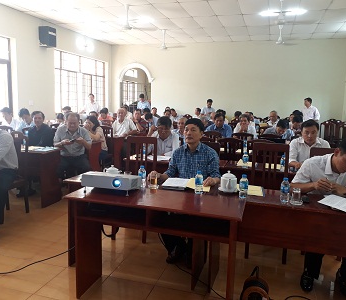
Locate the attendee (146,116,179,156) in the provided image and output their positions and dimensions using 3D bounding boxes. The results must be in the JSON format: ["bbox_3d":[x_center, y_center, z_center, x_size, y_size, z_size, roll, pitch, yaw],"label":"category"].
[{"bbox_3d":[-0.137,0.187,4.116,0.520,1.250,0.700,4,9,17],"label":"attendee"}]

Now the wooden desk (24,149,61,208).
[{"bbox_3d":[-2.174,0.348,4.324,1.200,0.750,0.420,4,9,17],"label":"wooden desk"}]

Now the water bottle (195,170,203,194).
[{"bbox_3d":[0.201,0.243,2.360,0.062,0.174,0.062,4,9,17],"label":"water bottle"}]

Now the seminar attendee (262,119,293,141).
[{"bbox_3d":[1.794,0.089,5.391,0.550,1.200,0.820,4,9,17],"label":"seminar attendee"}]

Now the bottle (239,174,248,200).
[{"bbox_3d":[0.518,0.261,2.285,0.062,0.180,0.062,4,9,17],"label":"bottle"}]

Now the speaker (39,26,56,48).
[{"bbox_3d":[-3.248,-2.912,8.153,0.280,0.490,0.310,4,9,17],"label":"speaker"}]

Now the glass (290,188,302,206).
[{"bbox_3d":[0.857,0.327,2.165,0.074,0.101,0.074,4,9,17],"label":"glass"}]

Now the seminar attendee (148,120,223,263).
[{"bbox_3d":[0.171,0.382,2.771,0.580,1.280,0.800,4,9,17],"label":"seminar attendee"}]

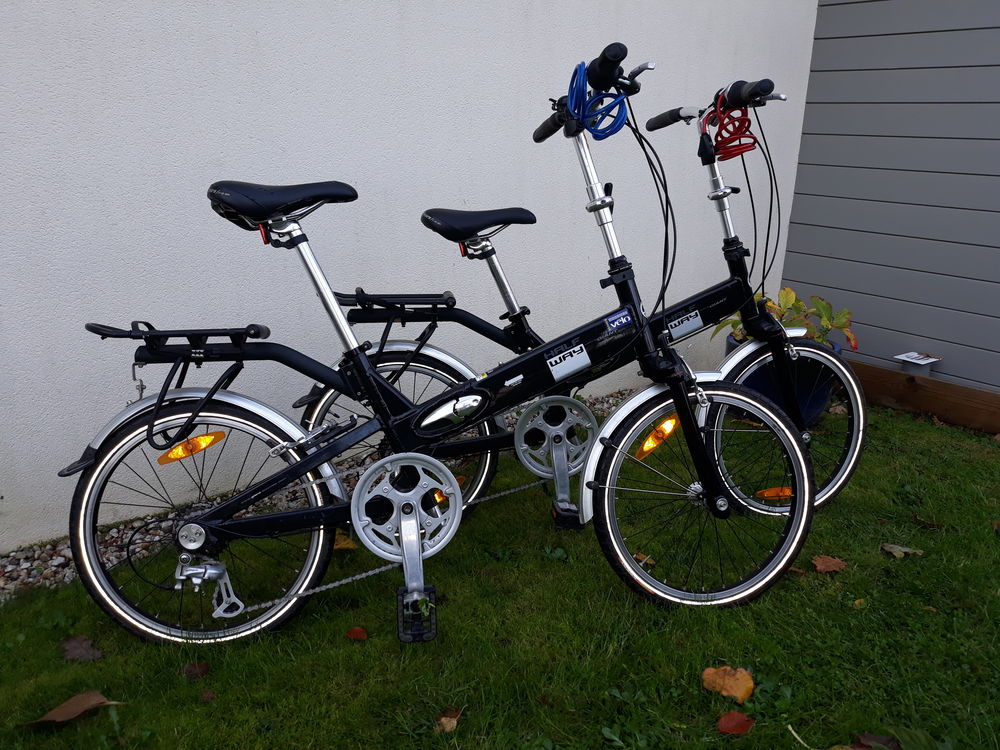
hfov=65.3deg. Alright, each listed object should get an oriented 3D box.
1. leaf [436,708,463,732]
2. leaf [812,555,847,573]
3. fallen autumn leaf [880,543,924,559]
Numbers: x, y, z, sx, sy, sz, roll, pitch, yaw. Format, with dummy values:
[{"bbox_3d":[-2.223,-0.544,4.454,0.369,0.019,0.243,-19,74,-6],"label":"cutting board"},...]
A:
[{"bbox_3d":[-0.085,0.578,1.310,0.042,0.020,0.043,1,18,0],"label":"leaf"},{"bbox_3d":[0.765,0.438,1.812,0.077,0.018,0.055,6,19,14],"label":"leaf"},{"bbox_3d":[0.961,0.421,1.861,0.098,0.024,0.050,8,18,26],"label":"fallen autumn leaf"}]

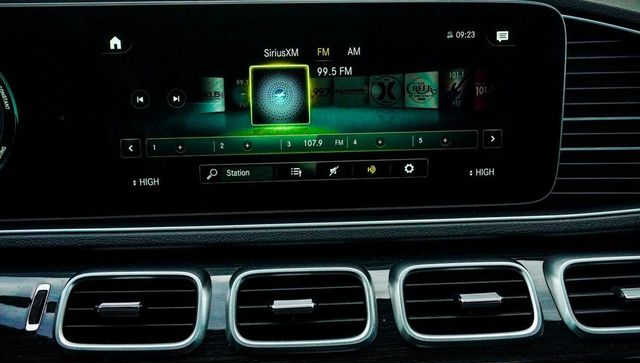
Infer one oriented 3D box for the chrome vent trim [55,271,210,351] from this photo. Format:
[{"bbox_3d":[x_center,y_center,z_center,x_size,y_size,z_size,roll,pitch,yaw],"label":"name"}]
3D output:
[{"bbox_3d":[-0.121,0.085,0.420,0.097,0.052,0.026,-2,-26,3],"label":"chrome vent trim"}]

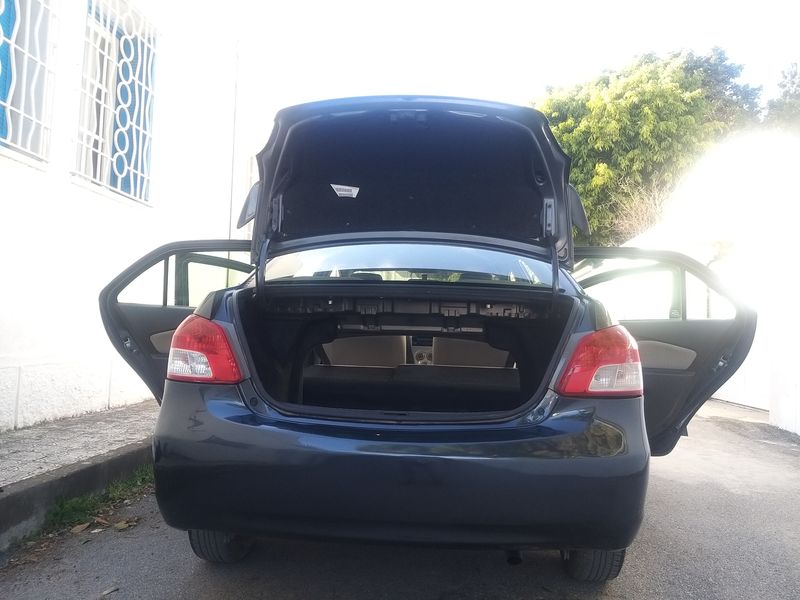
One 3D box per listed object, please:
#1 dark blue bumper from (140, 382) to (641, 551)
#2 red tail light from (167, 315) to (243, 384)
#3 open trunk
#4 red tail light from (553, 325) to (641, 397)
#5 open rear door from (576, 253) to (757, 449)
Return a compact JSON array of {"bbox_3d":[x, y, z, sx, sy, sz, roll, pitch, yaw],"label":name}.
[{"bbox_3d":[-0.011,0.493,1.917,1.650,0.460,0.500,1,-3,4],"label":"dark blue bumper"},{"bbox_3d":[-0.598,0.149,1.990,0.290,0.220,0.270,1,-3,4],"label":"red tail light"},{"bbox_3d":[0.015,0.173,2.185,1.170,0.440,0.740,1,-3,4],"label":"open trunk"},{"bbox_3d":[0.594,0.180,1.911,0.290,0.220,0.270,1,-3,4],"label":"red tail light"},{"bbox_3d":[1.291,0.295,3.264,1.050,1.090,0.200,0,-4,32],"label":"open rear door"}]

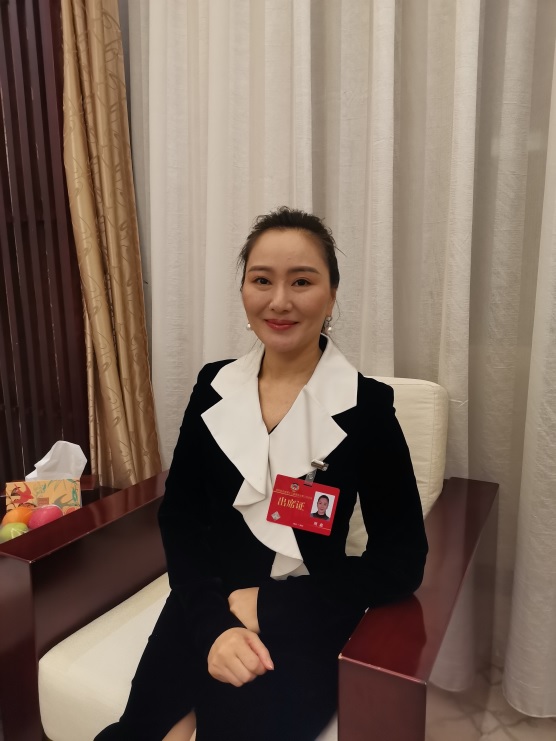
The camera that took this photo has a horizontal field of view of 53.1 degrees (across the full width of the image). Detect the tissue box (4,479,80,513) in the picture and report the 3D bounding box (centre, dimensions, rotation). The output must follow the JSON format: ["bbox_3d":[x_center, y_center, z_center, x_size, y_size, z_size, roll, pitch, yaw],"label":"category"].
[{"bbox_3d":[-0.582,0.318,1.406,0.174,0.100,0.100,-2,3,-14],"label":"tissue box"}]

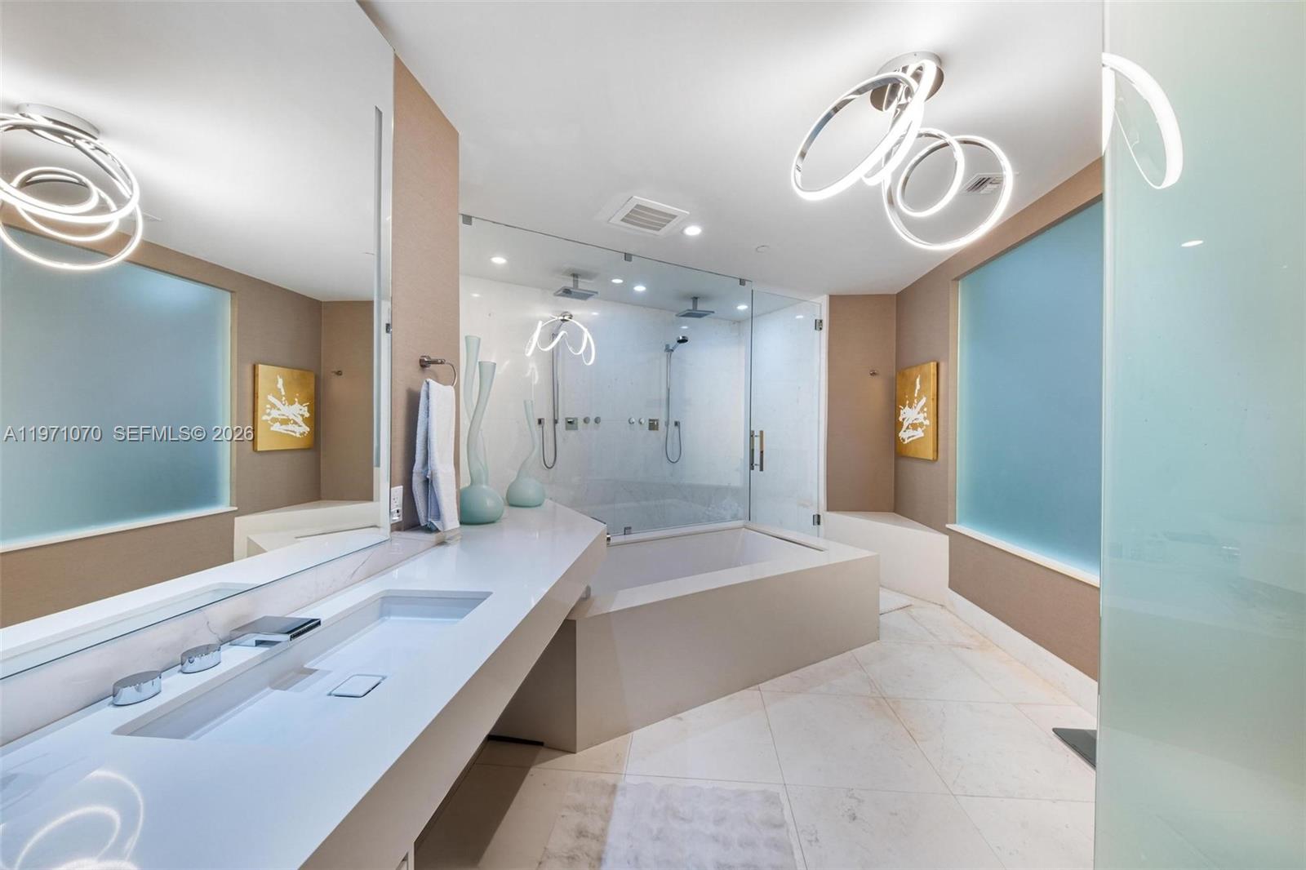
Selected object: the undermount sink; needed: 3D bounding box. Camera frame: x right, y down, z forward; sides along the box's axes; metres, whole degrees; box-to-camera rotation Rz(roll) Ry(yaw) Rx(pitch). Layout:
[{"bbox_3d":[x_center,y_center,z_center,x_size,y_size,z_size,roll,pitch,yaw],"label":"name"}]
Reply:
[{"bbox_3d":[-0.618,0.495,0.911,0.330,0.125,0.600,0,0,5],"label":"undermount sink"}]

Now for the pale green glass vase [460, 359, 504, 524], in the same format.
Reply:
[{"bbox_3d":[-0.873,0.029,2.152,0.270,0.795,0.270,0,0,5],"label":"pale green glass vase"}]

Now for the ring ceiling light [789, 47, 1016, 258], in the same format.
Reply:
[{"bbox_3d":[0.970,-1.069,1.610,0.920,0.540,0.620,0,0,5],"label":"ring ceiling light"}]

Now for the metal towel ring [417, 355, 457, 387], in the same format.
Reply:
[{"bbox_3d":[-0.799,-0.227,1.593,0.100,0.125,0.170,0,0,5],"label":"metal towel ring"}]

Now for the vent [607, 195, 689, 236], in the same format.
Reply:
[{"bbox_3d":[-0.032,-1.338,2.713,0.377,0.030,0.348,0,0,-29],"label":"vent"}]

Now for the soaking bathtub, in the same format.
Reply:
[{"bbox_3d":[0.209,1.044,2.741,2.240,0.550,1.120,0,0,-29],"label":"soaking bathtub"}]

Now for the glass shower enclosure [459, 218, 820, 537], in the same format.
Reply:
[{"bbox_3d":[-0.070,-0.112,3.885,3.150,2.450,1.080,0,0,-29],"label":"glass shower enclosure"}]

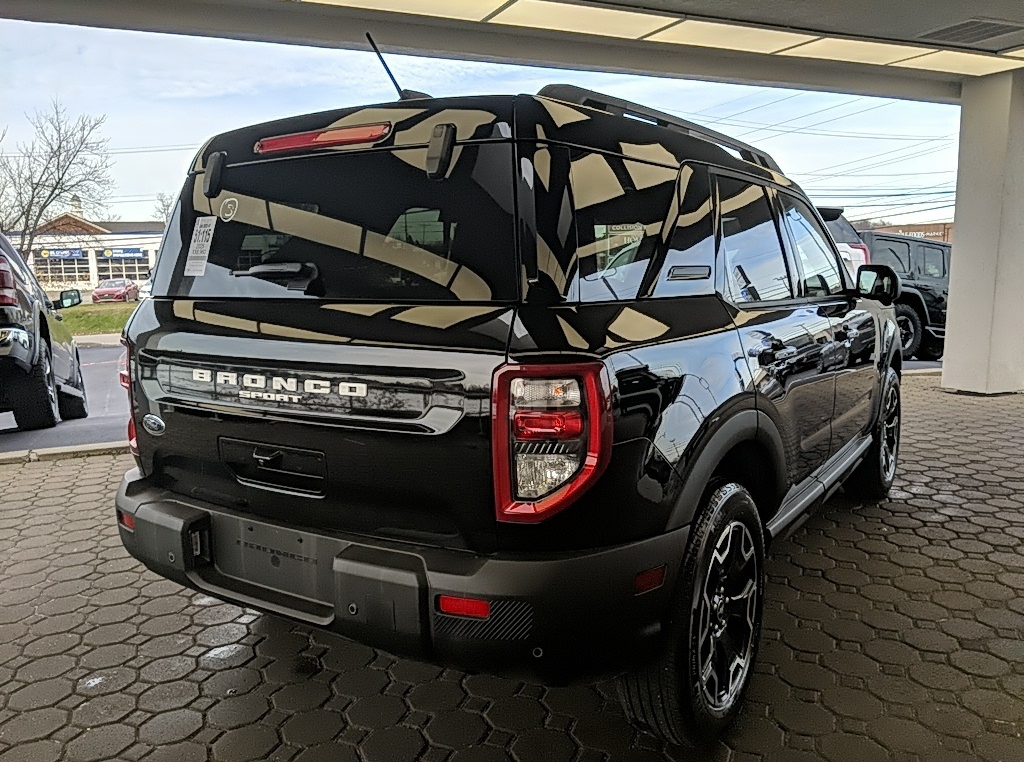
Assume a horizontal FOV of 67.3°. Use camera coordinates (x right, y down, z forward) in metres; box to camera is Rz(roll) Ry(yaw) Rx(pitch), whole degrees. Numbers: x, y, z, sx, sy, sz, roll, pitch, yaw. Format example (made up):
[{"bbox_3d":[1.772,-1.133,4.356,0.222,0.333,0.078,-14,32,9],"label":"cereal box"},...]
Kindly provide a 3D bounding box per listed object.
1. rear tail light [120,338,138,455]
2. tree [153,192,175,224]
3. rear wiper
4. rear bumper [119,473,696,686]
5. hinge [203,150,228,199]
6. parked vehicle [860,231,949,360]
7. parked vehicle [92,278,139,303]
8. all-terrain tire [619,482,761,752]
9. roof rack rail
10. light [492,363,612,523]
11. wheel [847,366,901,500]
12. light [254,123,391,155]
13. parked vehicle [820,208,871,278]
[{"bbox_3d":[-1.122,0.042,2.304,0.135,0.312,0.210,-8,11,-44],"label":"rear tail light"},{"bbox_3d":[-30.128,-11.575,67.802,3.800,10.037,3.800,-4,8,-23],"label":"tree"},{"bbox_3d":[-0.622,-0.268,2.003,0.320,0.085,0.070,4,8,33],"label":"rear wiper"},{"bbox_3d":[-0.516,0.449,2.106,1.830,0.310,0.440,4,8,33],"label":"rear bumper"},{"bbox_3d":[-0.840,-0.594,2.196,0.050,0.140,0.055,4,-3,33],"label":"hinge"},{"bbox_3d":[6.747,-1.346,12.813,4.750,1.850,1.880,0,7,-24],"label":"parked vehicle"},{"bbox_3d":[-24.212,-5.530,47.000,1.800,1.430,4.450,-3,8,-16],"label":"parked vehicle"},{"bbox_3d":[0.538,0.656,2.234,0.230,0.720,0.720,4,8,33],"label":"all-terrain tire"},{"bbox_3d":[0.634,-0.808,2.599,0.080,0.085,2.000,4,10,34],"label":"roof rack rail"},{"bbox_3d":[0.084,0.128,1.533,0.210,0.312,0.135,2,8,20],"label":"light"},{"bbox_3d":[2.032,0.291,4.339,0.230,0.720,0.720,4,8,33],"label":"wheel"},{"bbox_3d":[-0.473,-0.600,1.913,0.475,0.047,0.045,4,9,33],"label":"light"},{"bbox_3d":[3.235,-1.494,11.826,1.930,1.760,4.750,-2,6,-7],"label":"parked vehicle"}]

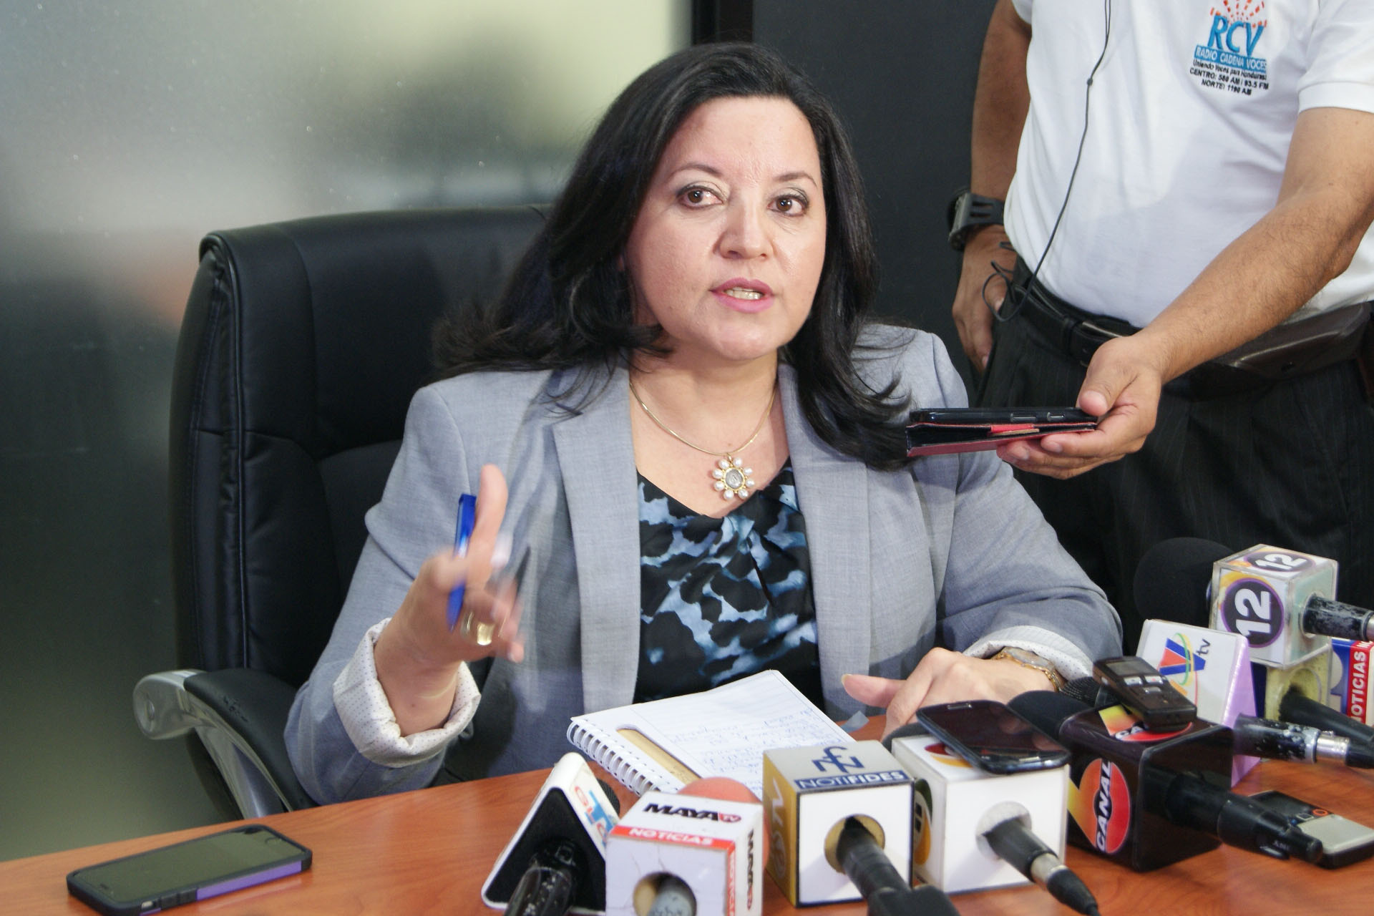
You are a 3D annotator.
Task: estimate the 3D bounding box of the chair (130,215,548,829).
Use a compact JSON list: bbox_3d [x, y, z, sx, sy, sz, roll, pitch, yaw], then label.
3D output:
[{"bbox_3d":[-0.030,0.378,2.119,0.660,1.040,0.680,-5,15,-19],"label":"chair"}]

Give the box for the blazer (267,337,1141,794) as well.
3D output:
[{"bbox_3d":[0.005,0.179,2.032,0.600,0.540,0.400,-5,15,-19],"label":"blazer"}]

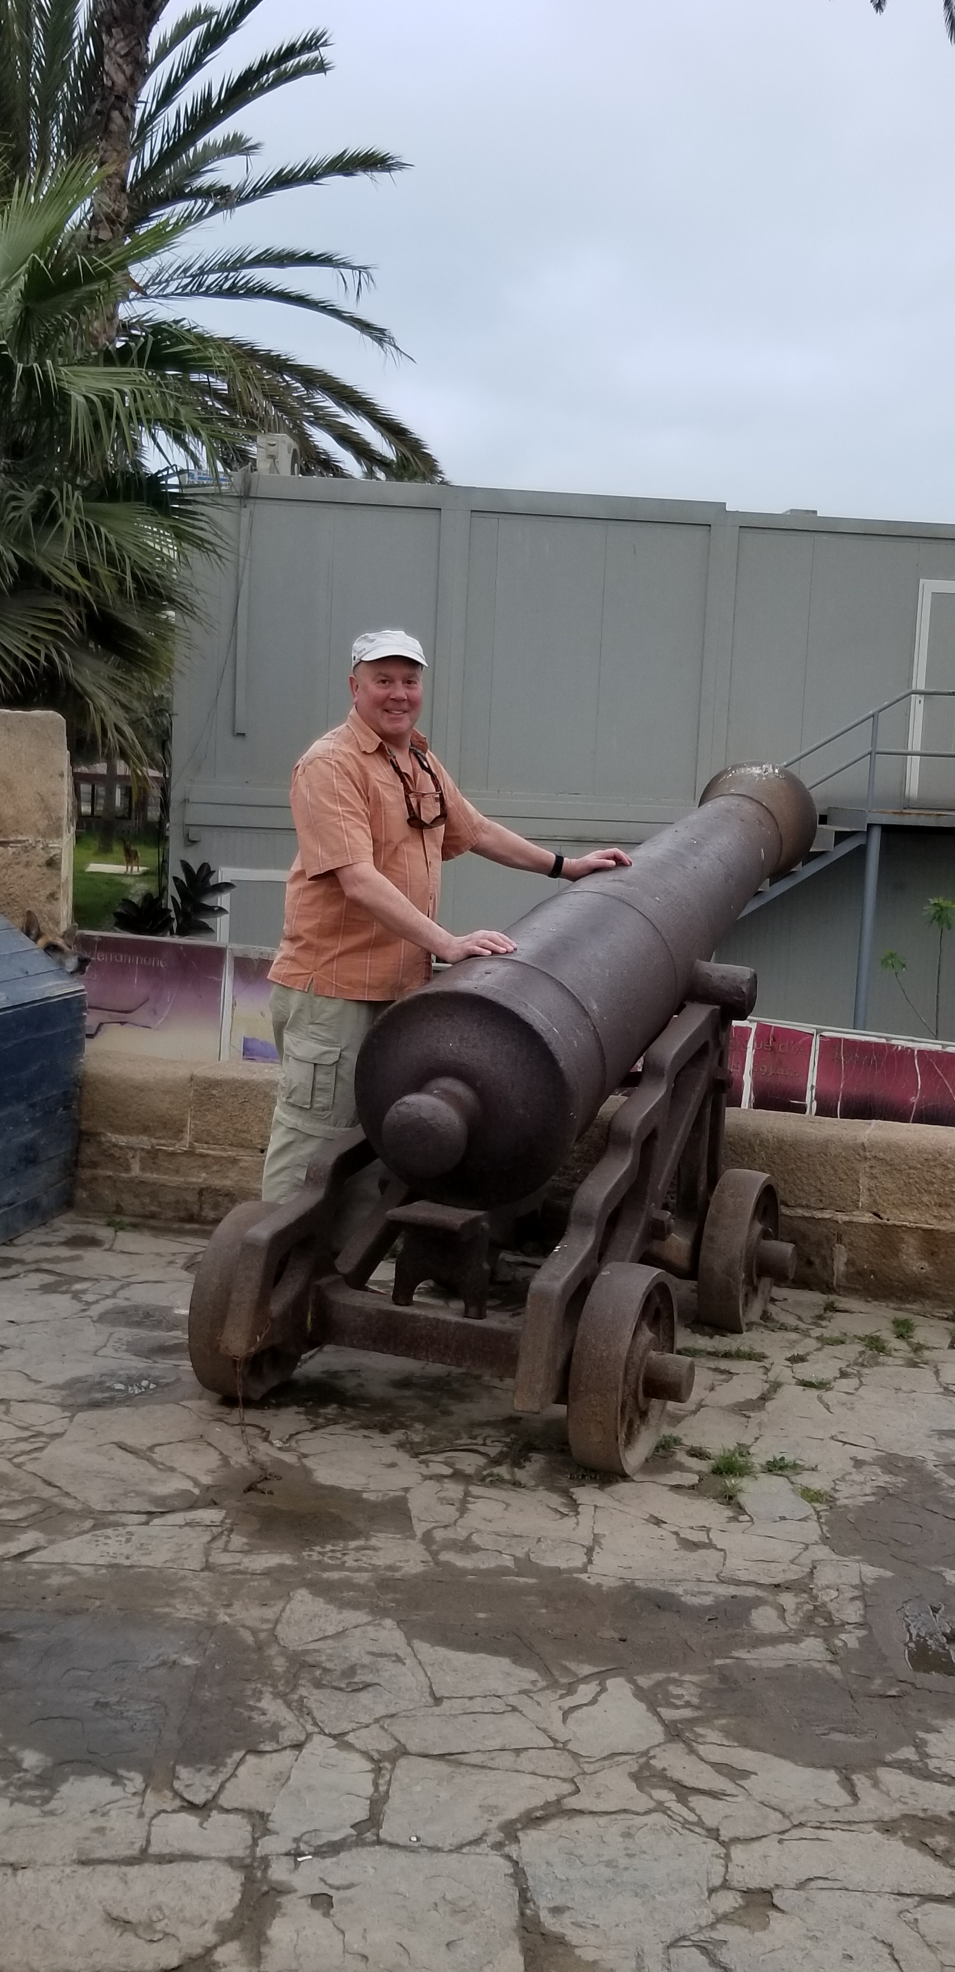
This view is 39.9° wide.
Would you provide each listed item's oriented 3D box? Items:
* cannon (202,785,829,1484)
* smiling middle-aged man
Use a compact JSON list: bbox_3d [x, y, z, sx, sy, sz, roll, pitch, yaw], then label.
[{"bbox_3d":[0.385,0.080,3.570,1.100,1.600,2.550,5,4,26],"label":"cannon"},{"bbox_3d":[-0.030,-0.025,3.430,0.750,1.760,0.780,6,4,38],"label":"smiling middle-aged man"}]

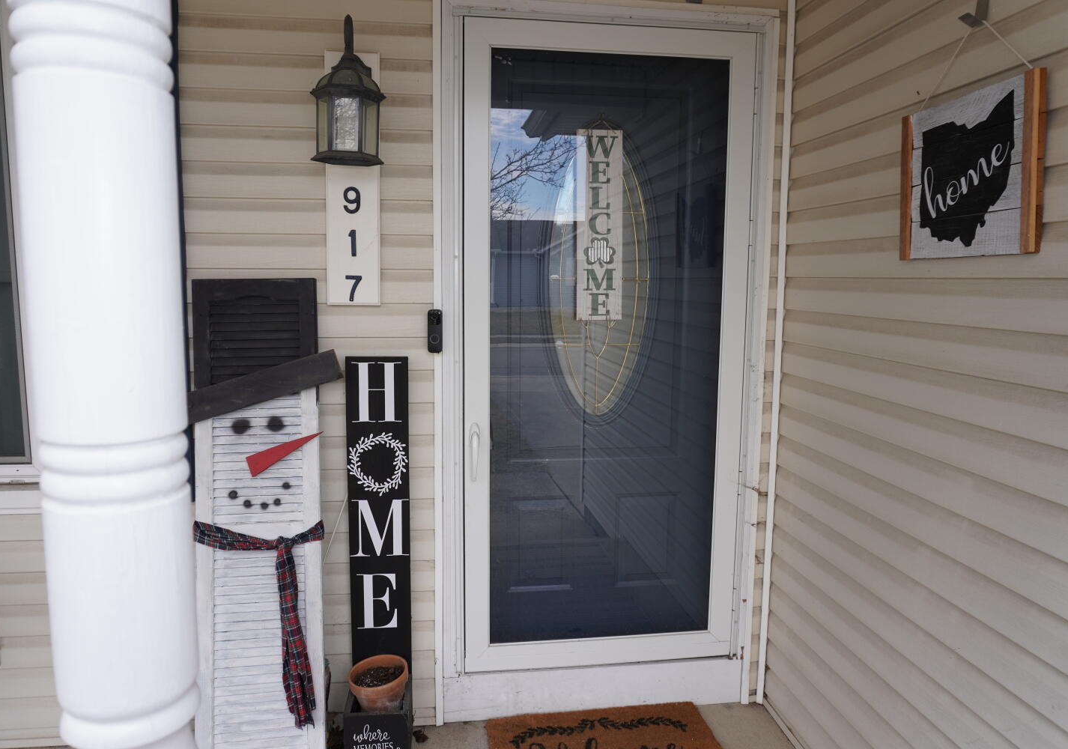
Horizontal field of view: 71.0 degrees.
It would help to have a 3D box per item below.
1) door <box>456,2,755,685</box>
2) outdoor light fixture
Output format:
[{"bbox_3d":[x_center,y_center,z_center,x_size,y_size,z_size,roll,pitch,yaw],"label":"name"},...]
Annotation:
[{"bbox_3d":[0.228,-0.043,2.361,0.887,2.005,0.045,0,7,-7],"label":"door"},{"bbox_3d":[-0.507,-0.784,2.053,0.197,0.398,0.225,0,7,-7],"label":"outdoor light fixture"}]

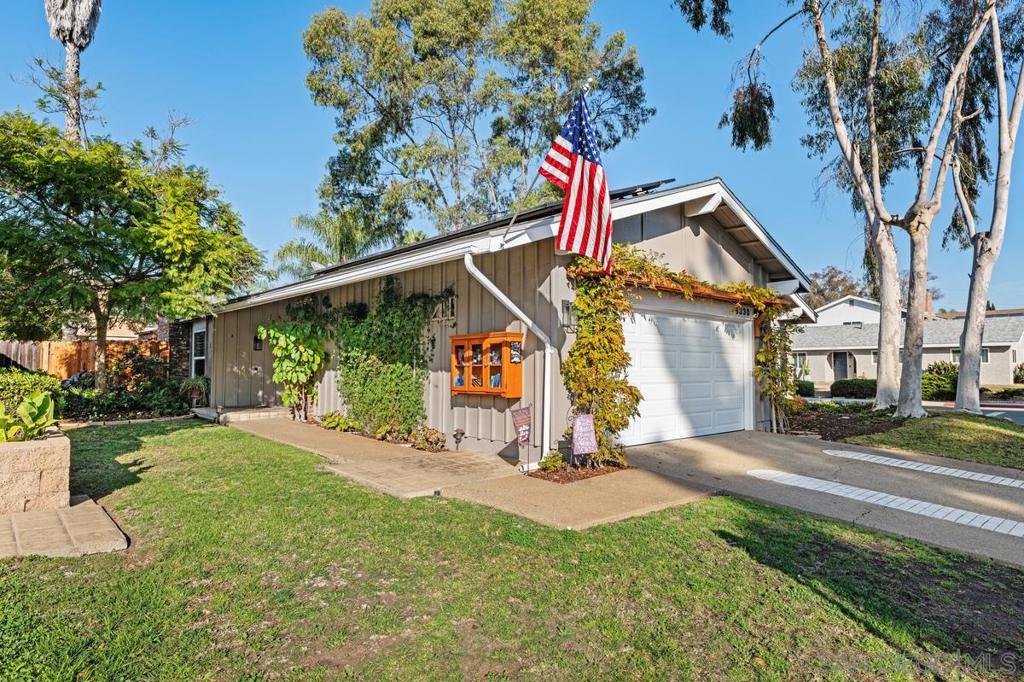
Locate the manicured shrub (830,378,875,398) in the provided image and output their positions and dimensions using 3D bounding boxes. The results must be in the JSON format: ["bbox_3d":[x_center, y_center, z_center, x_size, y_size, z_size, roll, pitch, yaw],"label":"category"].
[{"bbox_3d":[22.650,3.165,37.500,1.200,1.250,2.800,3,-4,-43],"label":"manicured shrub"}]

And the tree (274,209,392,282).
[{"bbox_3d":[-7.637,-1.615,24.868,5.200,8.100,5.200,3,-4,-43],"label":"tree"}]

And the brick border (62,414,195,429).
[{"bbox_3d":[-8.000,1.680,12.050,0.350,0.140,2.900,-1,-3,22],"label":"brick border"}]

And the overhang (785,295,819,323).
[{"bbox_3d":[6.288,-0.681,13.071,1.850,0.630,0.700,3,-4,-43],"label":"overhang"}]

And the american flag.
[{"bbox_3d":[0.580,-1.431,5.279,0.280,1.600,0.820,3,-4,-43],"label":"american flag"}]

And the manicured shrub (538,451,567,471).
[{"bbox_3d":[0.507,1.509,7.120,0.310,0.270,0.310,0,-3,0],"label":"manicured shrub"}]

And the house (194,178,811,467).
[{"bbox_3d":[-1.217,-0.298,13.881,9.900,4.400,13.000,3,-4,-43],"label":"house"}]

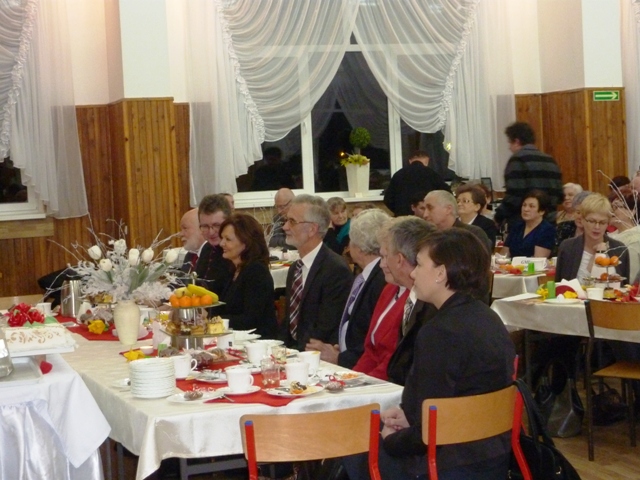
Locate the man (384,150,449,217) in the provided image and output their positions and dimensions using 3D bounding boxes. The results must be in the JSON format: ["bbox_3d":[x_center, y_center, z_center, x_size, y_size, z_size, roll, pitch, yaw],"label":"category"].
[{"bbox_3d":[0.812,0.043,10.207,0.580,1.600,0.500,-2,3,5],"label":"man"}]

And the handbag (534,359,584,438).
[{"bbox_3d":[1.334,0.865,6.870,0.160,0.420,0.260,-5,4,-40],"label":"handbag"}]

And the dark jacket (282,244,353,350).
[{"bbox_3d":[-0.007,0.357,5.720,0.340,0.650,0.490,-4,4,-26],"label":"dark jacket"}]

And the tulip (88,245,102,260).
[{"bbox_3d":[-1.042,0.059,5.750,0.057,0.067,0.057,-14,6,1],"label":"tulip"}]

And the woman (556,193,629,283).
[{"bbox_3d":[1.454,0.392,6.521,0.470,1.290,0.750,-2,3,7],"label":"woman"}]

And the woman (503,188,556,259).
[{"bbox_3d":[1.435,0.263,8.845,0.470,1.270,0.750,0,4,37],"label":"woman"}]

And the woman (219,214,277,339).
[{"bbox_3d":[-0.459,0.507,6.063,0.750,1.280,0.460,-4,4,-22],"label":"woman"}]

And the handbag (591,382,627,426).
[{"bbox_3d":[1.657,0.922,7.100,0.130,0.245,0.260,-1,4,30],"label":"handbag"}]

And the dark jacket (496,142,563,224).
[{"bbox_3d":[1.624,-0.372,9.600,0.400,0.740,0.540,1,5,45],"label":"dark jacket"}]

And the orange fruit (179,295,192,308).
[{"bbox_3d":[-0.551,0.252,5.080,0.055,0.050,0.055,-2,3,0],"label":"orange fruit"}]

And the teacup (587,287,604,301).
[{"bbox_3d":[1.363,0.272,6.120,0.090,0.070,0.086,-3,3,-6],"label":"teacup"}]

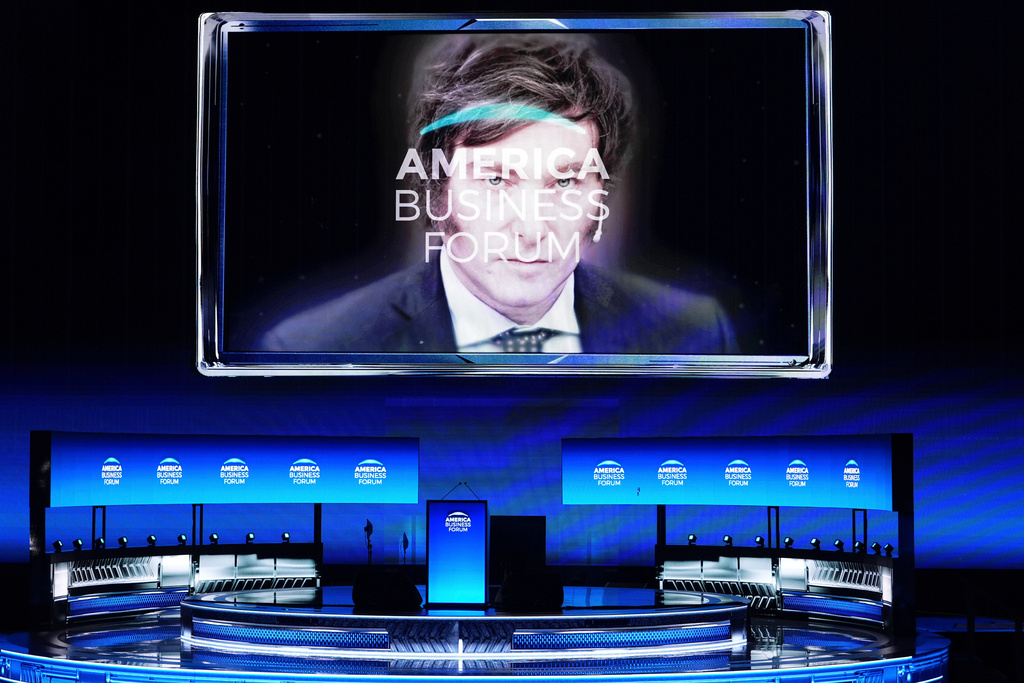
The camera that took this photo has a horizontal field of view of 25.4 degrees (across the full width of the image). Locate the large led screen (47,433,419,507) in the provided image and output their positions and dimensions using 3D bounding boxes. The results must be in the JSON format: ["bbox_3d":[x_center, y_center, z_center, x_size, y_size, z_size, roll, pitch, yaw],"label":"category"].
[{"bbox_3d":[-4.151,1.824,32.522,1.193,1.000,6.651,-3,-5,45],"label":"large led screen"}]

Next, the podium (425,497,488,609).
[{"bbox_3d":[-0.639,2.546,27.400,0.720,1.261,0.500,0,-3,2],"label":"podium"}]

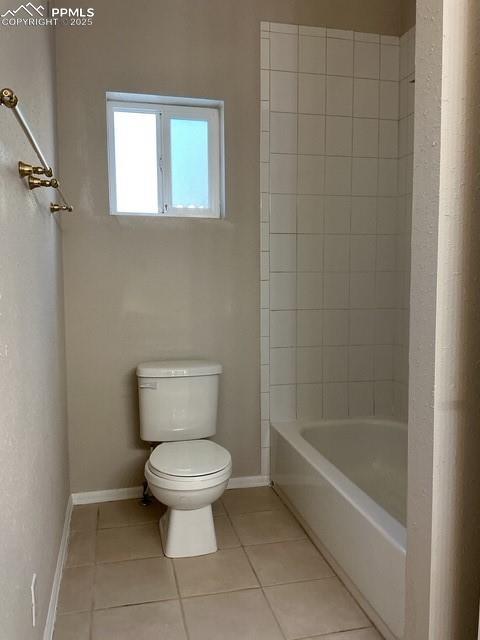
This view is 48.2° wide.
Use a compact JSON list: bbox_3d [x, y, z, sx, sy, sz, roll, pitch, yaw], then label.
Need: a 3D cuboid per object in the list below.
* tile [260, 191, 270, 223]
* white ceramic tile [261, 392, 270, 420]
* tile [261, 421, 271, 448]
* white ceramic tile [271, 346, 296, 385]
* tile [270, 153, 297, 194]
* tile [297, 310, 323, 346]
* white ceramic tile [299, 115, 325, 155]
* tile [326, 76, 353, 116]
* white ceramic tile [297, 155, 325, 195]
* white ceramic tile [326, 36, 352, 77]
[{"bbox_3d":[0.130,-0.590,2.807,0.050,0.152,0.010,-2,6,-13],"label":"tile"},{"bbox_3d":[0.137,0.470,2.905,0.046,0.150,0.010,-2,6,-14],"label":"white ceramic tile"},{"bbox_3d":[0.137,0.622,2.933,0.049,0.151,0.010,-2,6,-13],"label":"tile"},{"bbox_3d":[0.234,0.257,2.908,0.152,0.203,0.010,-2,6,-14],"label":"white ceramic tile"},{"bbox_3d":[0.228,-0.765,2.811,0.152,0.203,0.010,-2,6,-13],"label":"tile"},{"bbox_3d":[0.380,0.043,2.934,0.152,0.203,0.010,-2,6,-13],"label":"tile"},{"bbox_3d":[0.379,-0.972,2.828,0.151,0.203,0.010,-2,6,-13],"label":"white ceramic tile"},{"bbox_3d":[0.532,-1.196,2.873,0.152,0.203,0.010,-1,5,-12],"label":"tile"},{"bbox_3d":[0.376,-0.769,2.846,0.152,0.203,0.010,-2,6,-13],"label":"white ceramic tile"},{"bbox_3d":[0.528,-1.401,2.854,0.152,0.198,0.010,-1,5,-12],"label":"white ceramic tile"}]

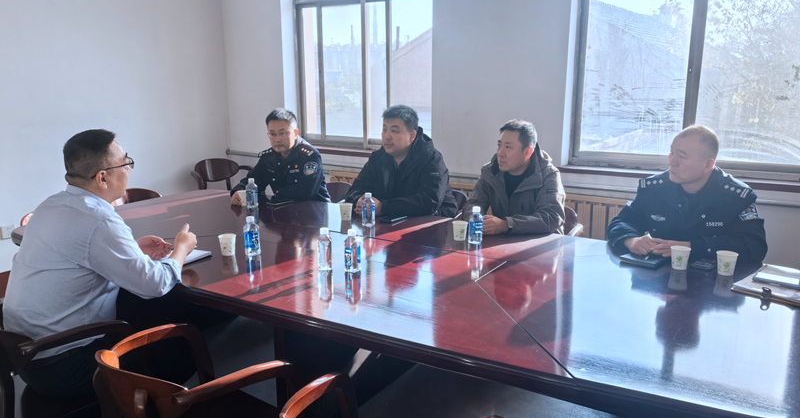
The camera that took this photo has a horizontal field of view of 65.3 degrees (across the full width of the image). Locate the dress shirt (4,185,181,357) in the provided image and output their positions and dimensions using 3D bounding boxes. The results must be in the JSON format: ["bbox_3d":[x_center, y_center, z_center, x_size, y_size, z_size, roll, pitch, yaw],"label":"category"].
[{"bbox_3d":[-1.117,0.174,2.221,0.550,0.550,0.540,11,17,41],"label":"dress shirt"}]

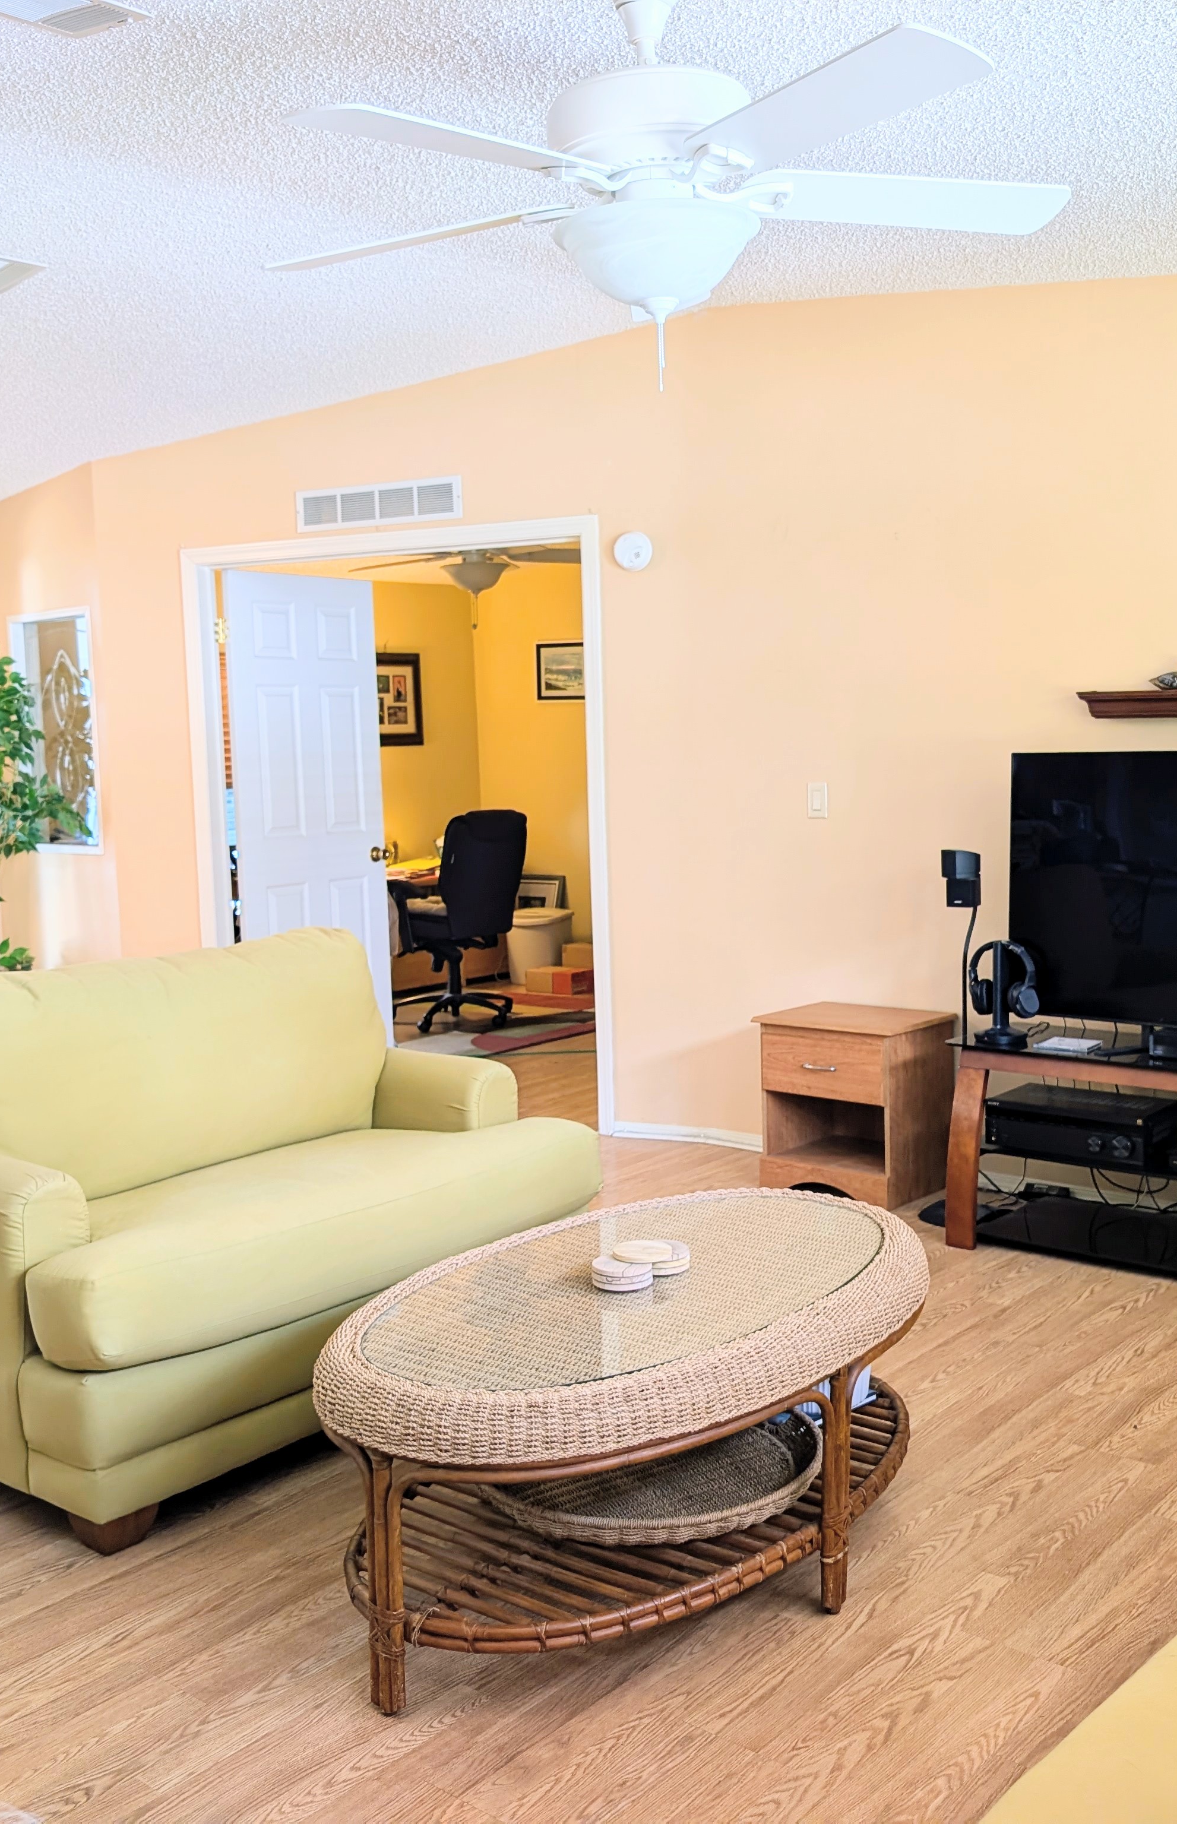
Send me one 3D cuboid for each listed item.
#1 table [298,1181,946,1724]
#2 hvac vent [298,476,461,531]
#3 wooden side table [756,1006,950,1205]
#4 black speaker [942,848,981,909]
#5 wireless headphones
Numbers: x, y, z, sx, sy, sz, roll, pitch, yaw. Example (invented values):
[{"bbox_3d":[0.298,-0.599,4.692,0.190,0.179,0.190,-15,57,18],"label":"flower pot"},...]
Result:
[{"bbox_3d":[0.116,0.884,2.964,0.790,0.495,1.400,5,9,40],"label":"table"},{"bbox_3d":[-0.775,-1.532,6.319,0.780,0.153,0.025,3,7,31],"label":"hvac vent"},{"bbox_3d":[0.839,0.603,5.346,0.479,0.536,0.428,4,8,37],"label":"wooden side table"},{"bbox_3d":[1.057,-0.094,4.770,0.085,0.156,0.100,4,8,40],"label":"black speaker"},{"bbox_3d":[1.139,0.187,4.610,0.180,0.215,0.085,5,9,40],"label":"wireless headphones"}]

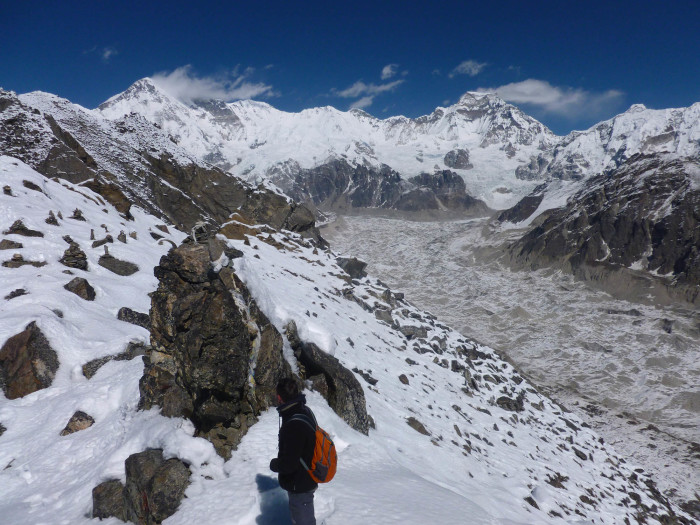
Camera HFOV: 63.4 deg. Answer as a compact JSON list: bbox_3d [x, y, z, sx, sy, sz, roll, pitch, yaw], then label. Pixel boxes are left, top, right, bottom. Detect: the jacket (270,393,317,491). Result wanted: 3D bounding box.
[{"bbox_3d":[-0.430,1.386,4.486,0.370,0.730,0.500,2,7,17],"label":"jacket"}]

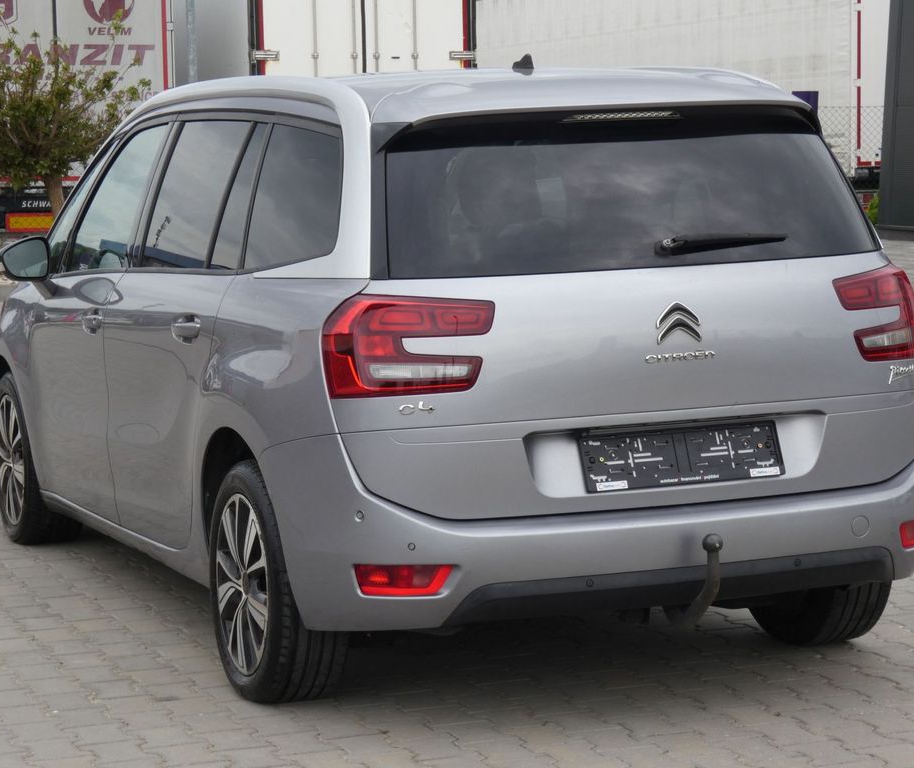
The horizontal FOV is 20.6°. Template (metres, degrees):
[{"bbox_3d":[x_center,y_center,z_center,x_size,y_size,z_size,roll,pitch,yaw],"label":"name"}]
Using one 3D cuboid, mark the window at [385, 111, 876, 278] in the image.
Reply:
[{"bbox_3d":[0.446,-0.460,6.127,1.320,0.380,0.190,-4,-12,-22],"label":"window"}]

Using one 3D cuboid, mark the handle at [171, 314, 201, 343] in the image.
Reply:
[{"bbox_3d":[-0.726,-0.149,6.738,0.050,0.065,0.200,-4,6,-22],"label":"handle"}]

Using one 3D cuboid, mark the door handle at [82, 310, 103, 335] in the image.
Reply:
[{"bbox_3d":[-1.125,-0.190,7.737,0.050,0.065,0.200,-4,6,-22],"label":"door handle"}]

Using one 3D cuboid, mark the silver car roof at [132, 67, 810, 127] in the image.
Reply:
[{"bbox_3d":[0.006,-0.831,7.170,1.280,0.170,2.250,-4,6,-22],"label":"silver car roof"}]

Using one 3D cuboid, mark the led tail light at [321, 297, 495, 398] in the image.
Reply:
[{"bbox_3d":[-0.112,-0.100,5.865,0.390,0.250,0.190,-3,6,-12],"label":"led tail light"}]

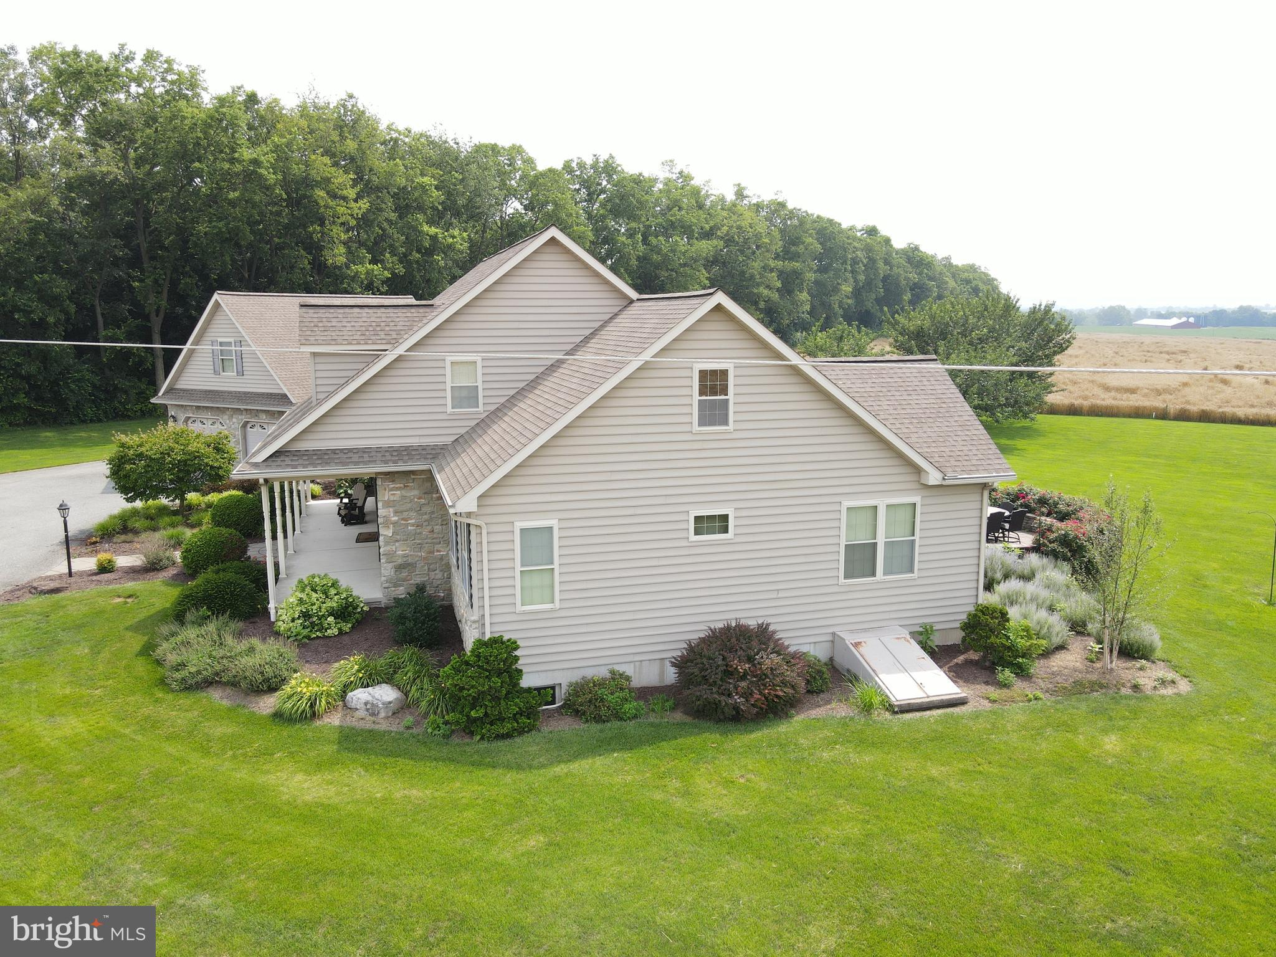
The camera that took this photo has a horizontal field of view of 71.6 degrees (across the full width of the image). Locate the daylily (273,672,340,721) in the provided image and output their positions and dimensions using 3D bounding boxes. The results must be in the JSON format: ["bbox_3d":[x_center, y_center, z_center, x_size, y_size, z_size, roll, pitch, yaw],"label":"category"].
[{"bbox_3d":[-5.411,3.490,14.422,1.023,0.605,1.023,-3,11,-16],"label":"daylily"}]

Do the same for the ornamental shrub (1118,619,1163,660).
[{"bbox_3d":[9.533,3.059,16.831,0.772,0.699,0.772,6,12,30],"label":"ornamental shrub"}]

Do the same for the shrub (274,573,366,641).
[{"bbox_3d":[-6.446,2.599,17.977,1.768,1.259,1.680,-4,11,-20],"label":"shrub"}]

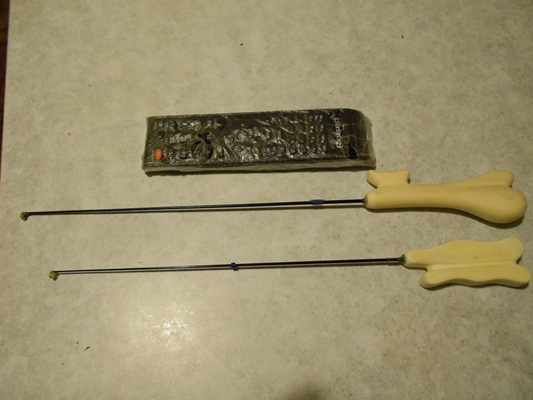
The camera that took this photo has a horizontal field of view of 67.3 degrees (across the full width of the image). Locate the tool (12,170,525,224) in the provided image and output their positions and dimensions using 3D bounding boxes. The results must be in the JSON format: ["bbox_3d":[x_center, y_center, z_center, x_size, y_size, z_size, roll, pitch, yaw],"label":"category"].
[{"bbox_3d":[-0.004,0.001,0.340,0.432,0.027,0.048,-2,72,3],"label":"tool"}]

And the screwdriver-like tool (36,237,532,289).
[{"bbox_3d":[0.010,0.055,0.324,0.390,0.024,0.038,-2,72,3],"label":"screwdriver-like tool"}]

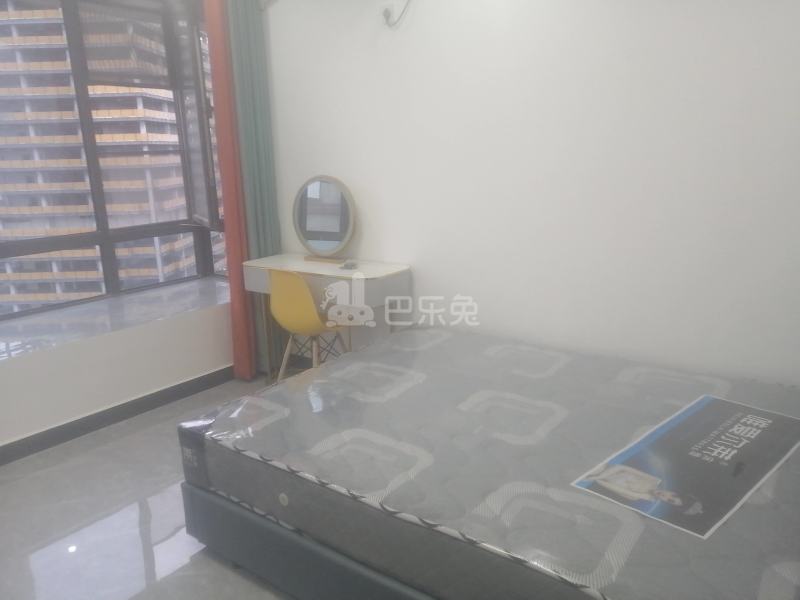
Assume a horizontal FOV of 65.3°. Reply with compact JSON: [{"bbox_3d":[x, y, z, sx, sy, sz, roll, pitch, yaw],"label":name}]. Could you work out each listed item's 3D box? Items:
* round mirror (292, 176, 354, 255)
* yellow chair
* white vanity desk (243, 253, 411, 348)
[{"bbox_3d":[-0.461,-0.500,3.749,0.475,0.485,0.060,8,16,35],"label":"round mirror"},{"bbox_3d":[-0.486,0.177,3.576,0.438,0.783,0.468,9,17,39],"label":"yellow chair"},{"bbox_3d":[-0.405,0.177,3.591,0.982,0.768,0.398,8,16,36],"label":"white vanity desk"}]

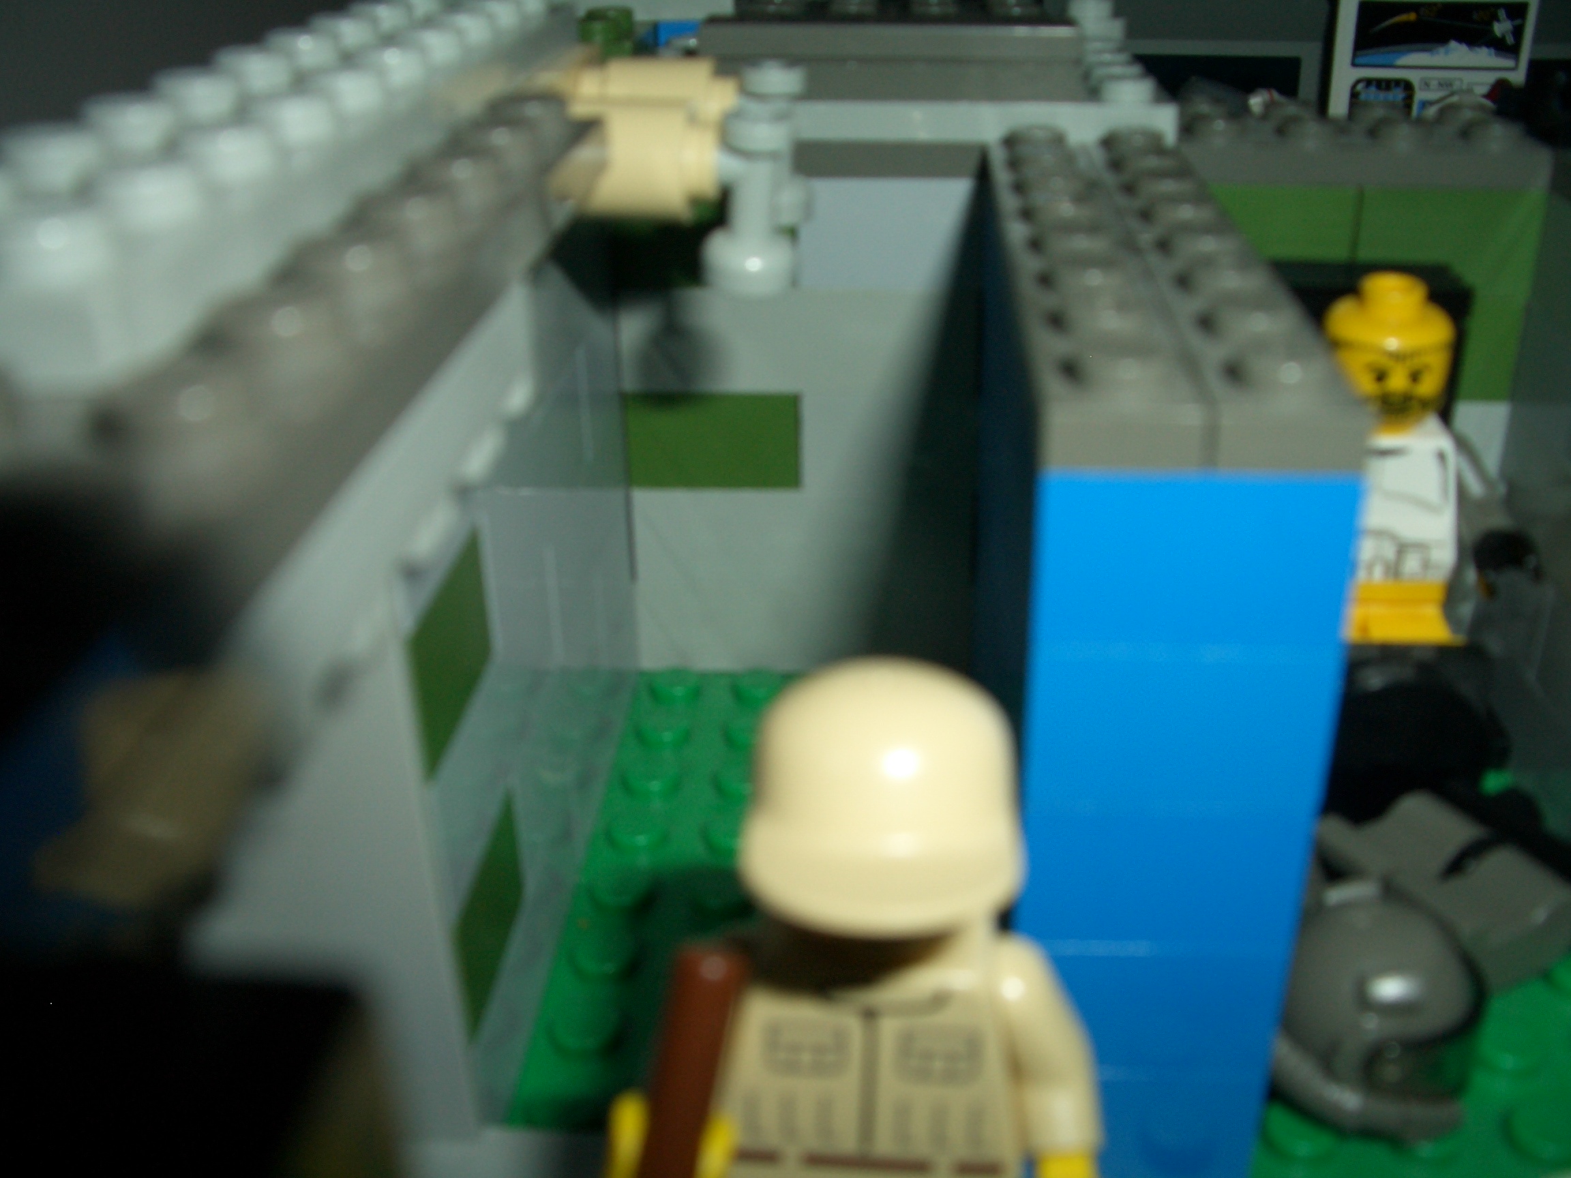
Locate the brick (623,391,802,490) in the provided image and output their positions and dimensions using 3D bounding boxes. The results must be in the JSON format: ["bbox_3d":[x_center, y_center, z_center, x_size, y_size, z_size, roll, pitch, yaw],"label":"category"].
[{"bbox_3d":[-0.006,-0.015,0.150,0.016,0.010,0.008,1,26,4],"label":"brick"}]

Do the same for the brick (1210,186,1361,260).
[{"bbox_3d":[0.040,-0.031,0.138,0.016,0.010,0.008,1,26,4],"label":"brick"}]

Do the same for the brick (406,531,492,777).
[{"bbox_3d":[-0.023,0.003,0.092,0.008,0.010,0.016,1,26,4],"label":"brick"}]

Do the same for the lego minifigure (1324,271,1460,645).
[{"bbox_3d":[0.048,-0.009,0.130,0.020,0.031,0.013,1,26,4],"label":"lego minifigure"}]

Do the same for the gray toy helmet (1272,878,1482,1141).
[{"bbox_3d":[0.036,0.026,0.098,0.014,0.014,0.013,20,34,36],"label":"gray toy helmet"}]

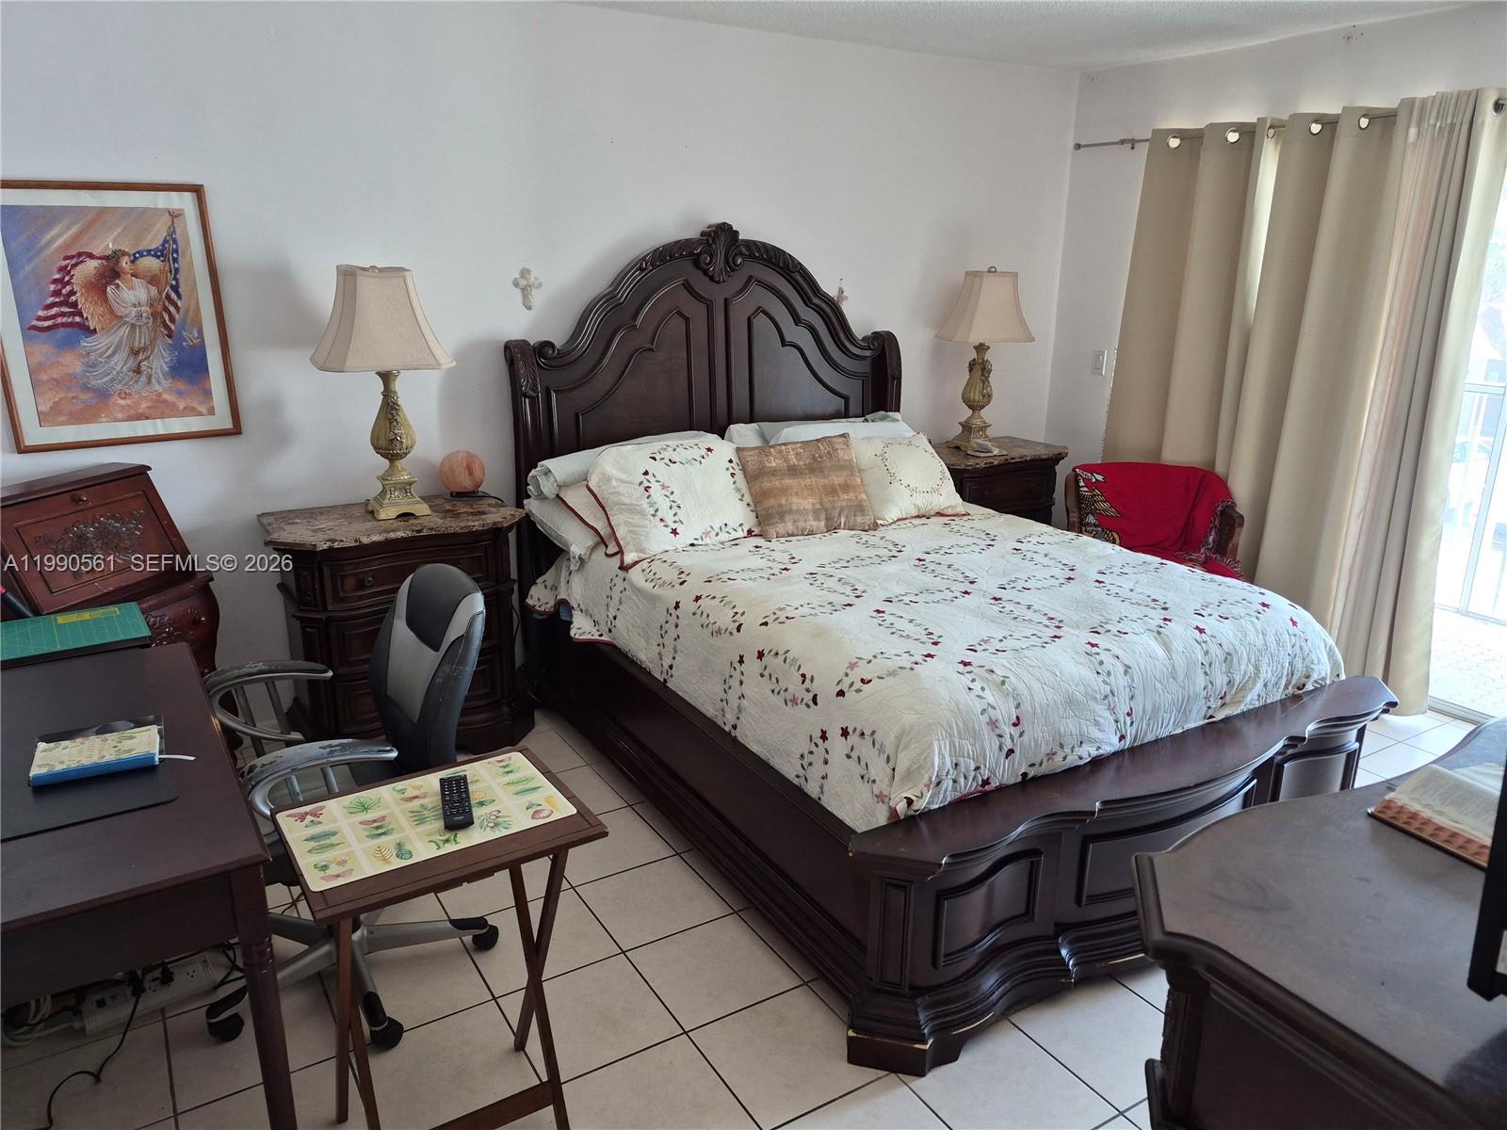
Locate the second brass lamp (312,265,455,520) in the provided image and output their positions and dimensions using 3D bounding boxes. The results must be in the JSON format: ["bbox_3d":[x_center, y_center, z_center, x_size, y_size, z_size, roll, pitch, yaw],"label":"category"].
[{"bbox_3d":[-1.165,-0.548,3.187,0.424,0.780,0.316,-10,20,-30],"label":"second brass lamp"}]

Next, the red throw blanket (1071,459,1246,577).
[{"bbox_3d":[1.642,-0.163,4.150,0.599,0.439,0.614,3,17,7],"label":"red throw blanket"}]

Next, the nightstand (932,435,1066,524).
[{"bbox_3d":[1.038,-0.119,4.552,0.792,0.786,0.537,-9,19,-29],"label":"nightstand"}]

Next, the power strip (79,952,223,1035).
[{"bbox_3d":[-1.337,0.946,2.223,0.276,0.046,0.101,-10,20,-30],"label":"power strip"}]

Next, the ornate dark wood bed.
[{"bbox_3d":[0.457,-0.163,3.063,1.765,1.719,2.333,-9,19,-29],"label":"ornate dark wood bed"}]

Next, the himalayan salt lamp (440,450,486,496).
[{"bbox_3d":[-1.004,-0.312,3.439,0.160,0.160,0.153,-10,20,-30],"label":"himalayan salt lamp"}]

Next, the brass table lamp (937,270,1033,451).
[{"bbox_3d":[1.023,-0.913,4.467,0.424,0.783,0.316,-3,17,-10],"label":"brass table lamp"}]

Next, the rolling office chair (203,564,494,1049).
[{"bbox_3d":[-0.915,0.478,2.208,0.660,0.958,0.614,-6,18,-21],"label":"rolling office chair"}]

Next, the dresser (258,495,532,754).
[{"bbox_3d":[-1.152,0.229,3.322,0.792,0.786,0.537,-9,19,-30],"label":"dresser"}]

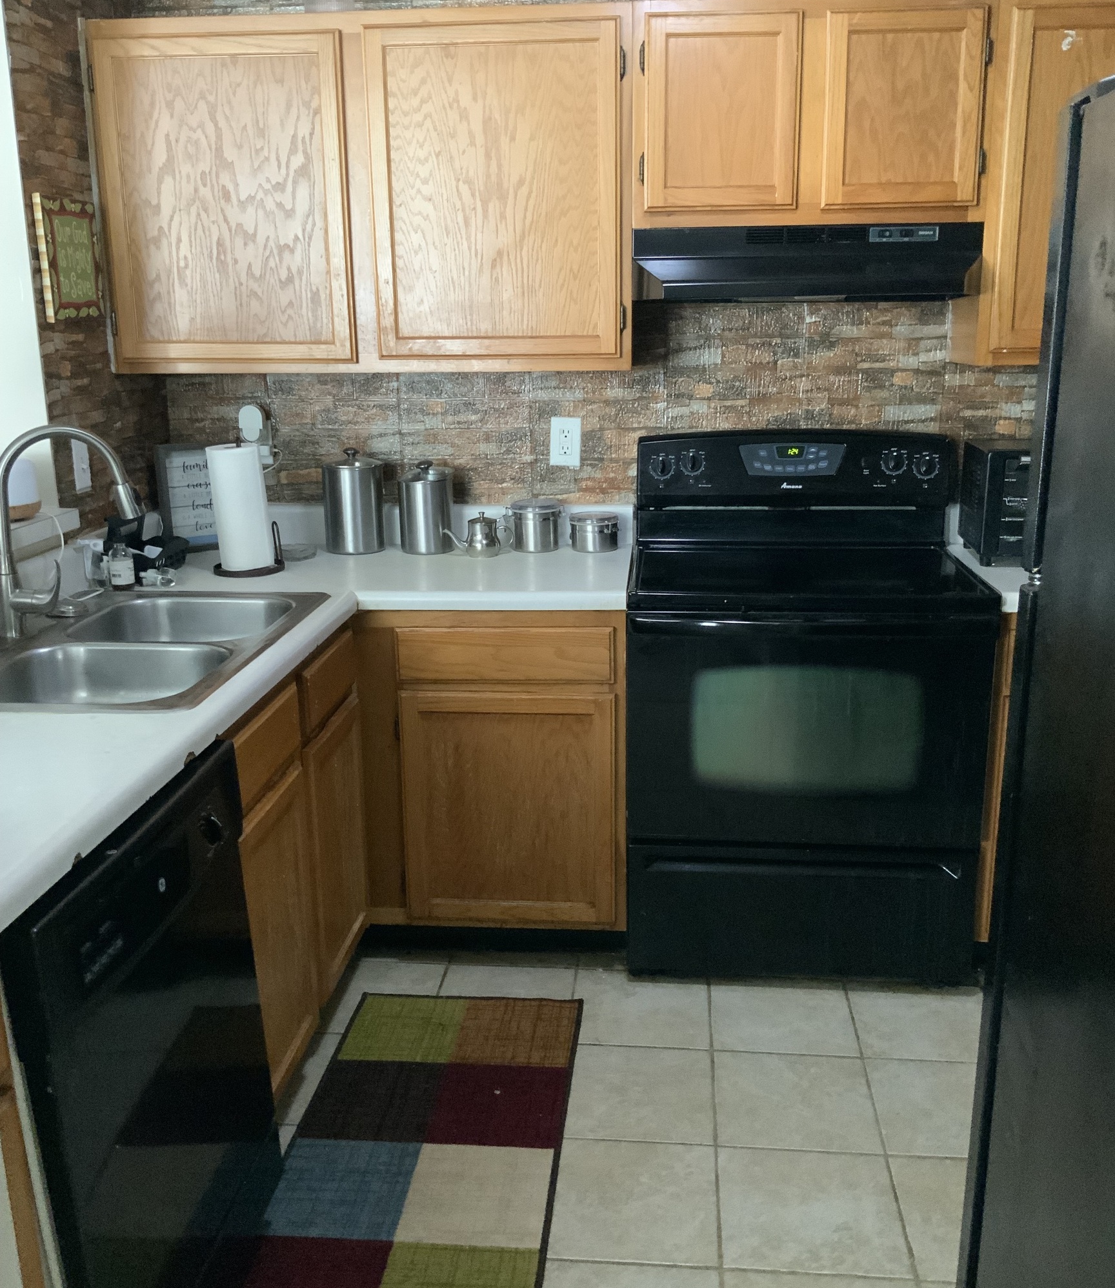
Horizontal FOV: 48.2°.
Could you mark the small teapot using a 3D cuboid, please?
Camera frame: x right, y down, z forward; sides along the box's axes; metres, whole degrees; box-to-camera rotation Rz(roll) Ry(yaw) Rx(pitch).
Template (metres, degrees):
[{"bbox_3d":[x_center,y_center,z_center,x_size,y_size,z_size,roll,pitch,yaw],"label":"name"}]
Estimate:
[{"bbox_3d":[-0.192,-0.270,3.046,0.160,0.108,0.085,0,15,0],"label":"small teapot"}]

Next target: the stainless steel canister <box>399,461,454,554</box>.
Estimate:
[{"bbox_3d":[-0.326,-0.345,3.110,0.134,0.222,0.134,1,15,4],"label":"stainless steel canister"}]

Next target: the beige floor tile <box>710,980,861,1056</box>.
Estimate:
[{"bbox_3d":[0.491,0.816,2.732,0.305,0.010,0.305,1,15,6],"label":"beige floor tile"}]

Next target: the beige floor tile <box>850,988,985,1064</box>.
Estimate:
[{"bbox_3d":[0.784,0.812,2.679,0.300,0.010,0.300,1,15,6],"label":"beige floor tile"}]

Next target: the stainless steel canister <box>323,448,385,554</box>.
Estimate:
[{"bbox_3d":[-0.523,-0.370,3.197,0.150,0.260,0.150,1,15,6],"label":"stainless steel canister"}]

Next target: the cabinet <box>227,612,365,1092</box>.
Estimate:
[{"bbox_3d":[-0.769,0.384,2.501,0.605,0.776,0.765,1,15,6],"label":"cabinet"}]

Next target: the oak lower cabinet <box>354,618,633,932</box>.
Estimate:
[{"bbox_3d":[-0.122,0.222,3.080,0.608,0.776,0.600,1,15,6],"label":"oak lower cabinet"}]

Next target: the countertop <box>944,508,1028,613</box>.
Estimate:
[{"bbox_3d":[1.175,-0.193,2.807,0.480,0.140,0.635,1,15,4],"label":"countertop"}]

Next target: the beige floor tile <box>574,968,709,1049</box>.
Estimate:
[{"bbox_3d":[0.185,0.813,2.761,0.305,0.010,0.305,1,15,6],"label":"beige floor tile"}]

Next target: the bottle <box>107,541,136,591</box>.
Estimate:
[{"bbox_3d":[-0.942,-0.170,2.702,0.052,0.103,0.050,-4,15,-15],"label":"bottle"}]

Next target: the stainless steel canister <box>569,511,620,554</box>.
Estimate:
[{"bbox_3d":[0.095,-0.286,3.176,0.124,0.090,0.120,1,15,6],"label":"stainless steel canister"}]

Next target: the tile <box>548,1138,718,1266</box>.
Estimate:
[{"bbox_3d":[0.126,0.969,2.170,0.305,0.010,0.305,1,15,6],"label":"tile"}]

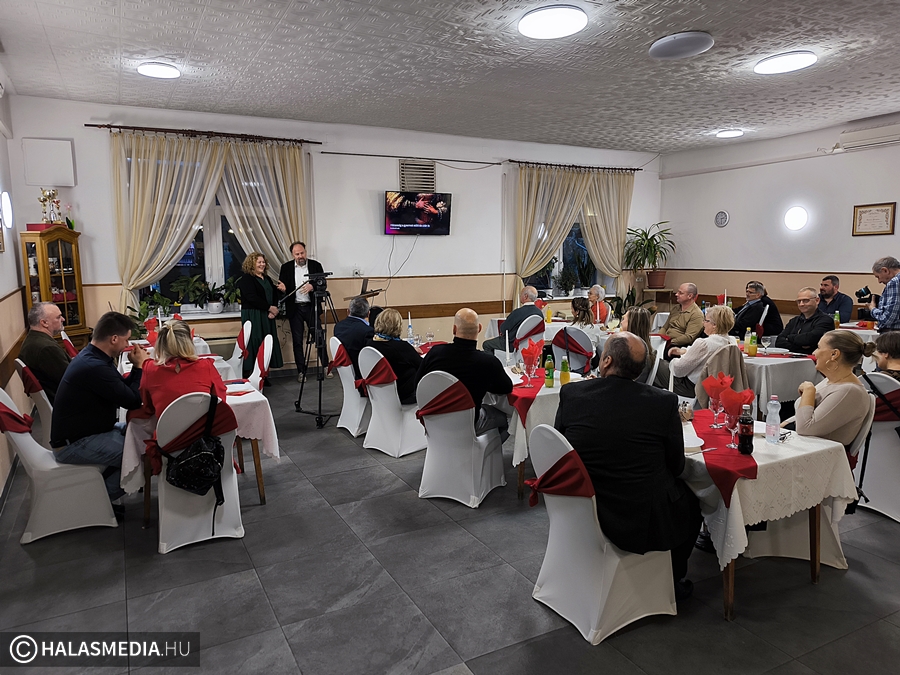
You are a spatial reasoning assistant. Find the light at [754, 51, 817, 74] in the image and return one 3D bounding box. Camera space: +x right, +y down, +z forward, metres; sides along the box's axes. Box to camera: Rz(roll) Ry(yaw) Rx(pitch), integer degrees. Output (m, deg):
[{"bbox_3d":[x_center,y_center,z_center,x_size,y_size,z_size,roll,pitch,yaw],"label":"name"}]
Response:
[{"bbox_3d":[3.068,-2.518,5.714,0.510,0.065,0.510,0,8,0],"label":"light"}]

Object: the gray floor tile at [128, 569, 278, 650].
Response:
[{"bbox_3d":[-1.154,1.283,2.896,0.600,0.010,0.600,-5,9,-27],"label":"gray floor tile"}]

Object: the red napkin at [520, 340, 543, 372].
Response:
[{"bbox_3d":[0.541,0.120,4.170,0.140,0.220,0.140,-5,9,-27],"label":"red napkin"}]

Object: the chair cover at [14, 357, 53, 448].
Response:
[{"bbox_3d":[-2.917,0.586,4.772,0.560,0.910,0.450,-7,10,-37],"label":"chair cover"}]

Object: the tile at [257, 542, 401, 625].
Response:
[{"bbox_3d":[-0.624,1.237,3.170,0.600,0.010,0.600,-5,9,-28],"label":"tile"}]

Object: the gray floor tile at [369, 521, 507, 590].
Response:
[{"bbox_3d":[-0.093,1.194,3.447,0.600,0.010,0.600,-5,9,-28],"label":"gray floor tile"}]

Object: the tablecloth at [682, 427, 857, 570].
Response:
[{"bbox_3d":[1.403,0.722,3.207,0.860,0.480,0.860,-4,8,-27],"label":"tablecloth"}]

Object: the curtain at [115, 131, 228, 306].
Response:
[{"bbox_3d":[-3.267,-1.277,7.560,1.310,2.240,0.140,-4,9,-28],"label":"curtain"}]

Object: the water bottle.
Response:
[{"bbox_3d":[1.556,0.390,2.990,0.068,0.233,0.068,0,8,0],"label":"water bottle"}]

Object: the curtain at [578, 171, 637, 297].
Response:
[{"bbox_3d":[2.665,-1.677,10.704,1.300,2.280,0.160,-5,9,-28],"label":"curtain"}]

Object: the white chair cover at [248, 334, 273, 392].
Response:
[{"bbox_3d":[-1.996,0.448,5.942,0.530,0.900,0.450,-5,9,-34],"label":"white chair cover"}]

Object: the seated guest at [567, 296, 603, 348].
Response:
[{"bbox_3d":[1.288,0.144,6.758,0.500,1.180,0.740,1,8,11],"label":"seated guest"}]

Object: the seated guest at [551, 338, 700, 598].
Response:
[{"bbox_3d":[0.835,0.604,2.940,0.580,1.290,0.770,5,10,35],"label":"seated guest"}]

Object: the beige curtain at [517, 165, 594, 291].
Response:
[{"bbox_3d":[1.731,-1.630,10.184,1.500,2.220,0.150,-5,9,-28],"label":"beige curtain"}]

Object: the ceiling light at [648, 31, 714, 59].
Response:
[{"bbox_3d":[1.979,-2.482,5.322,0.520,0.075,0.520,-1,8,0],"label":"ceiling light"}]

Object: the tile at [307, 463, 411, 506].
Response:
[{"bbox_3d":[-0.657,1.077,4.566,0.600,0.010,0.600,-4,8,-27],"label":"tile"}]

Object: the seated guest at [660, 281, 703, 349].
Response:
[{"bbox_3d":[2.689,0.021,7.447,0.820,1.320,0.540,-2,8,-16],"label":"seated guest"}]

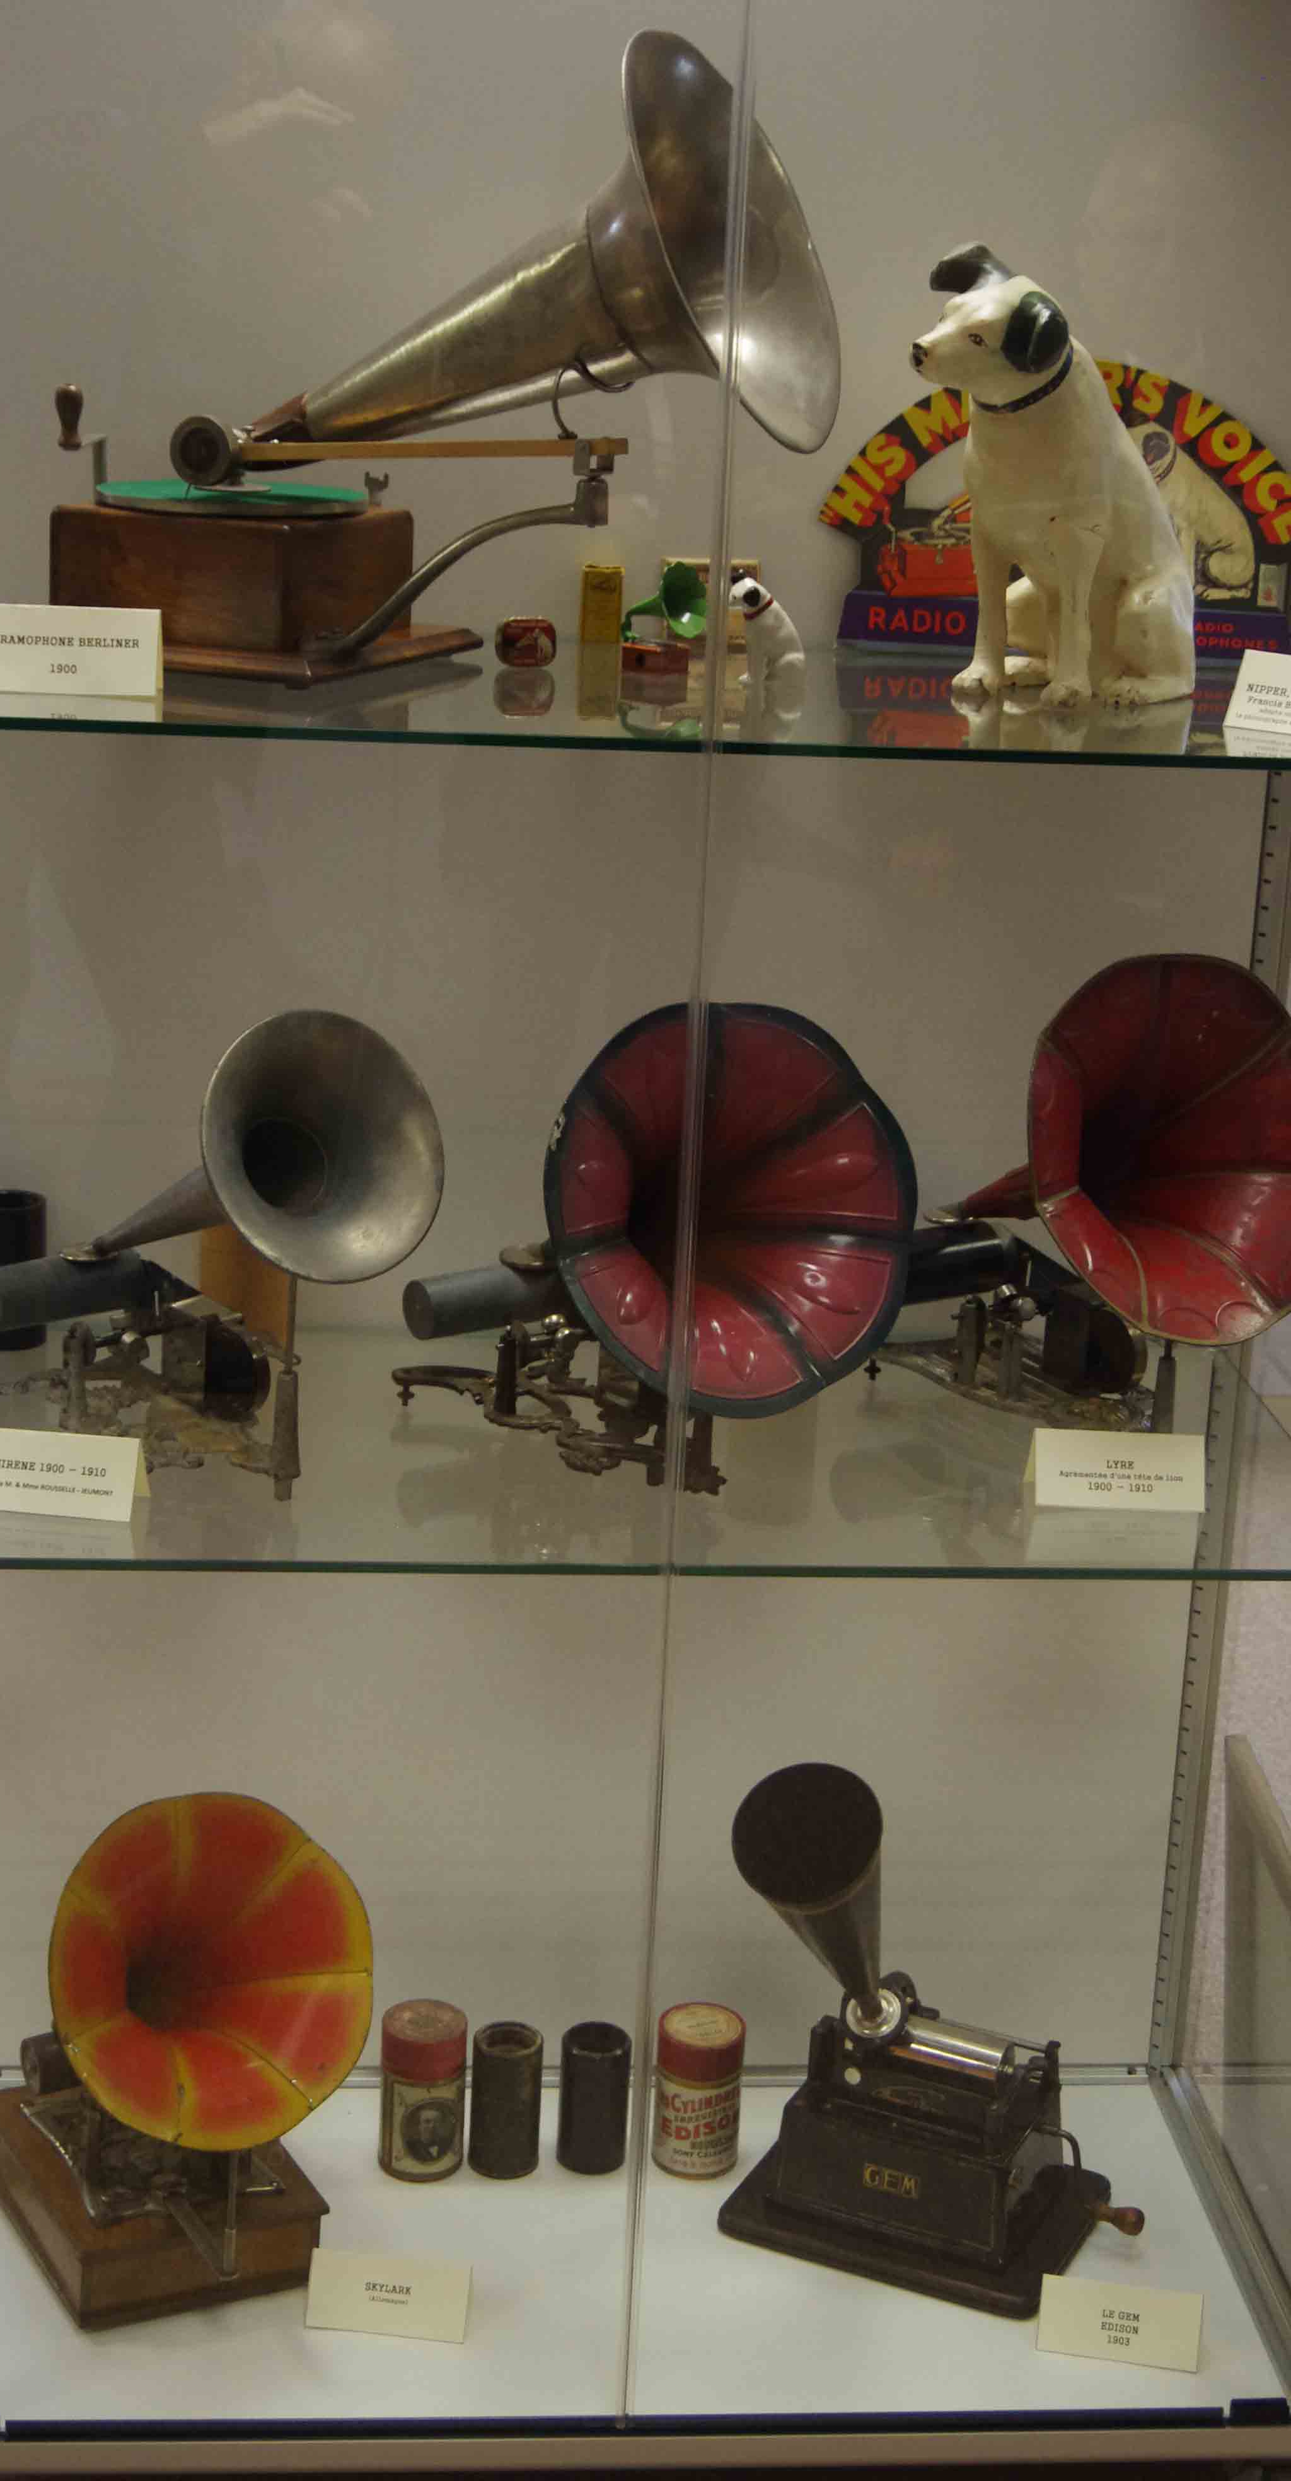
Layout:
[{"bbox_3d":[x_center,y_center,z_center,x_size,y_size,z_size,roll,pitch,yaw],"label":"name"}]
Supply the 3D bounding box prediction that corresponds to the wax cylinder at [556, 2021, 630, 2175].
[{"bbox_3d":[-0.035,0.661,2.445,0.056,0.100,0.056,1,15,-5],"label":"wax cylinder"}]

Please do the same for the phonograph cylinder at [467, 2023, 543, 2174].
[{"bbox_3d":[-0.105,0.659,2.433,0.055,0.104,0.055,1,15,-5],"label":"phonograph cylinder"}]

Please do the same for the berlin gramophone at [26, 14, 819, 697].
[{"bbox_3d":[-0.125,-0.571,2.054,0.508,0.414,0.290,9,17,22],"label":"berlin gramophone"}]

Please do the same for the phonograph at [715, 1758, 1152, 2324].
[{"bbox_3d":[0.222,0.563,2.323,0.289,0.388,0.253,10,17,25],"label":"phonograph"}]

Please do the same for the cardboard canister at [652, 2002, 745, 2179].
[{"bbox_3d":[0.046,0.655,2.447,0.069,0.116,0.069,1,15,-5],"label":"cardboard canister"}]

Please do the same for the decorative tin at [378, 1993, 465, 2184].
[{"bbox_3d":[-0.167,0.650,2.427,0.065,0.120,0.065,3,15,-1],"label":"decorative tin"}]

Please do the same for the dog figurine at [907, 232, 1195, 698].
[{"bbox_3d":[0.269,-0.504,2.076,0.135,0.296,0.165,13,18,33],"label":"dog figurine"}]

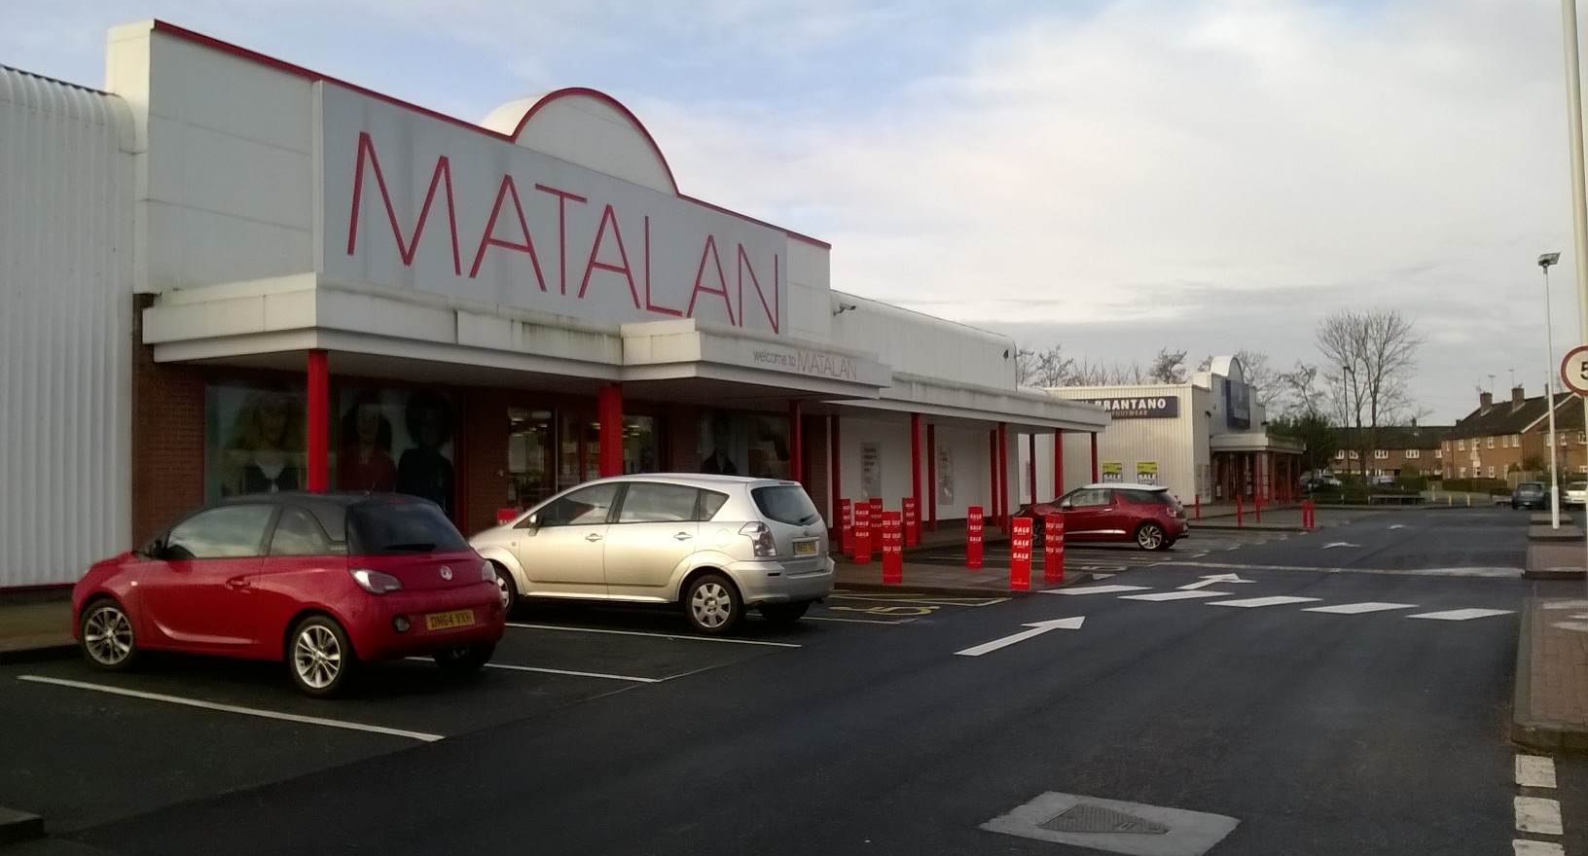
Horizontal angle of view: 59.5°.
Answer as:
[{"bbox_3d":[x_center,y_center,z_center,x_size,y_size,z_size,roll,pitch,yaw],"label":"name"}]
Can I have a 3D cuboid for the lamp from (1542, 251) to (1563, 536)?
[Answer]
[{"bbox_3d":[20.988,-1.048,38.339,0.580,7.651,0.500,-2,-3,20],"label":"lamp"}]

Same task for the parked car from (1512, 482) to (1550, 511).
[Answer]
[{"bbox_3d":[36.733,3.307,68.707,1.690,1.420,3.750,-3,-3,37],"label":"parked car"}]

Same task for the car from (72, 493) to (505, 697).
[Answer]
[{"bbox_3d":[-4.191,1.254,11.463,3.700,1.484,1.750,0,-2,28],"label":"car"}]

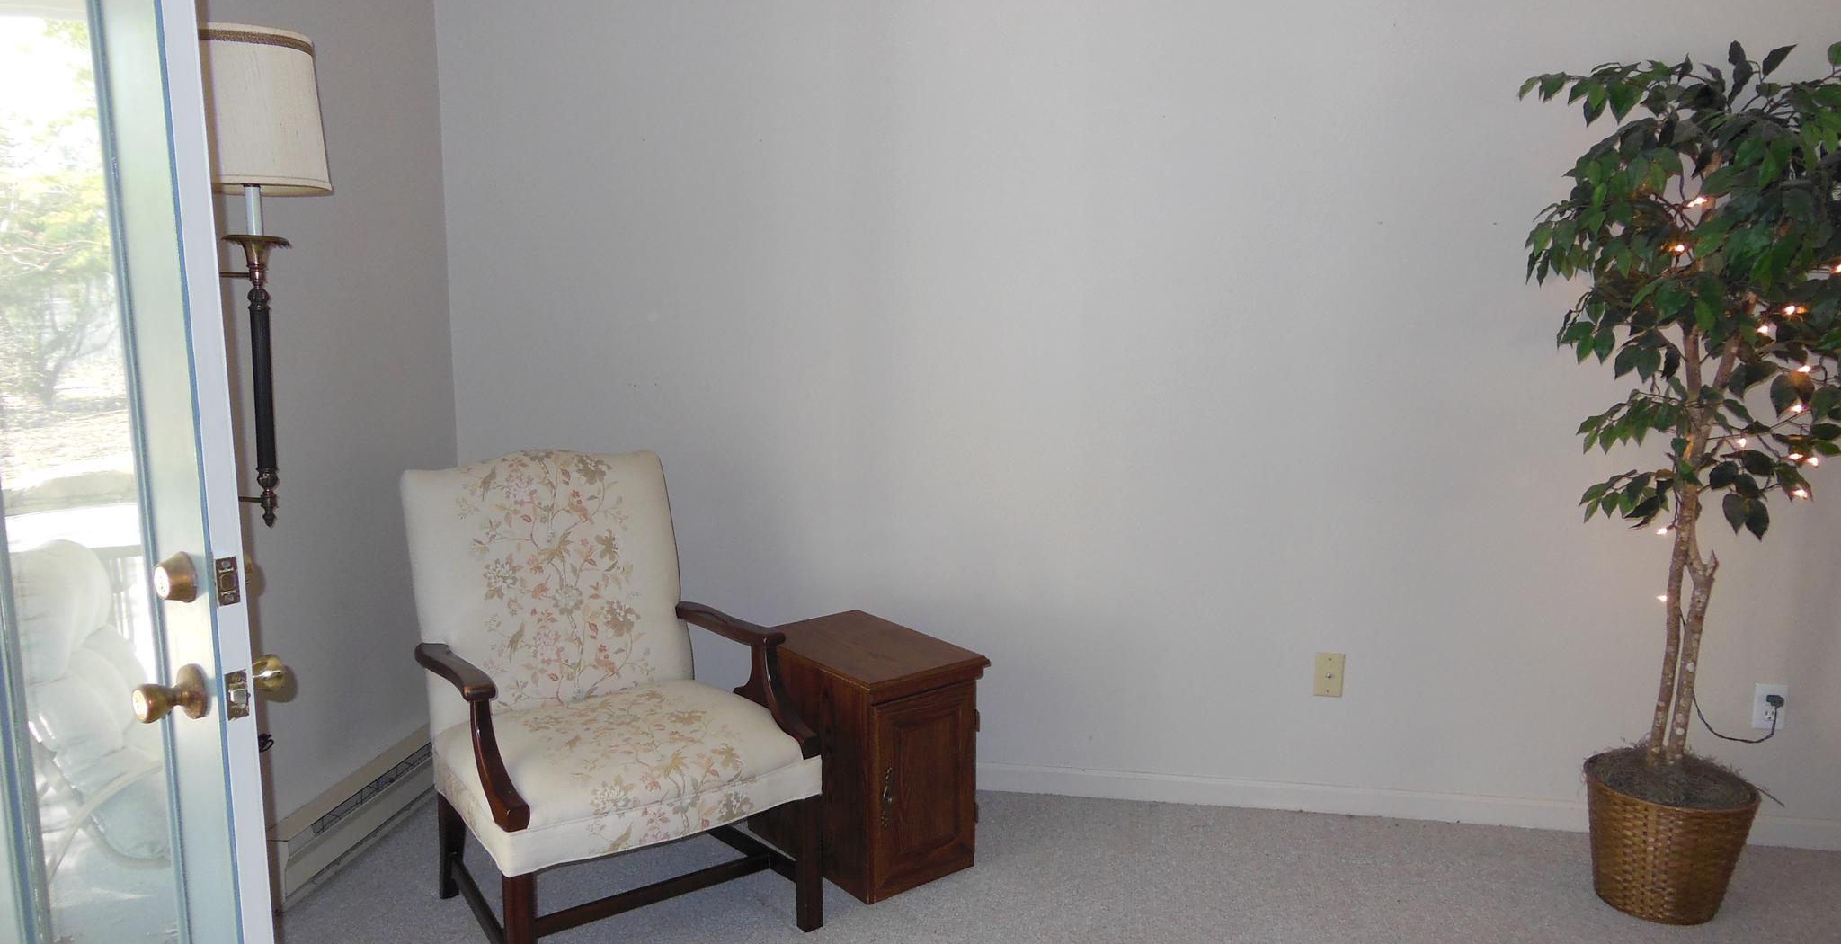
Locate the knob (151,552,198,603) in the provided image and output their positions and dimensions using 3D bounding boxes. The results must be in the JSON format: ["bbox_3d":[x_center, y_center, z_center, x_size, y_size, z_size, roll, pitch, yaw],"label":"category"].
[{"bbox_3d":[-0.905,0.131,1.611,0.064,0.064,0.029,8,13,37],"label":"knob"}]

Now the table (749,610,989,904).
[{"bbox_3d":[-0.133,0.652,3.148,0.340,0.516,0.490,-8,13,-39],"label":"table"}]

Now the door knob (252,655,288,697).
[{"bbox_3d":[-0.850,0.264,1.708,0.064,0.064,0.068,8,13,37],"label":"door knob"}]

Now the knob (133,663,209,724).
[{"bbox_3d":[-0.918,0.275,1.622,0.068,0.068,0.066,8,13,37],"label":"knob"}]

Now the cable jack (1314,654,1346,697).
[{"bbox_3d":[1.028,0.512,3.340,0.070,0.114,0.011,2,10,9],"label":"cable jack"}]

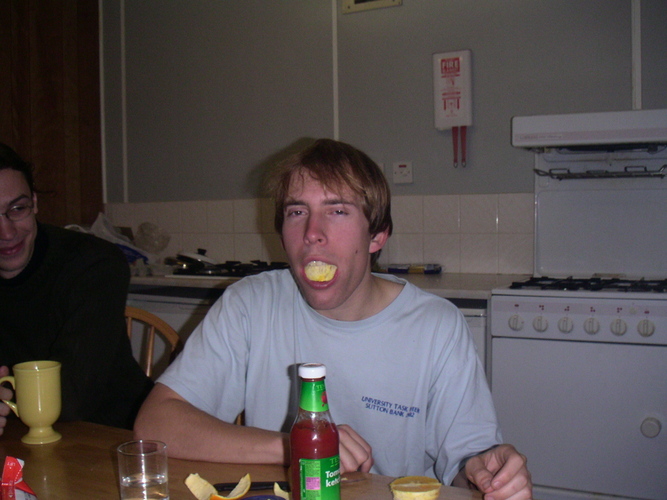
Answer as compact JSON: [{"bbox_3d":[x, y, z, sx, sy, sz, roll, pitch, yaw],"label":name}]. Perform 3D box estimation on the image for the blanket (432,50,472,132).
[{"bbox_3d":[0.466,-0.622,2.852,0.144,0.292,0.042,1,3,28],"label":"blanket"}]

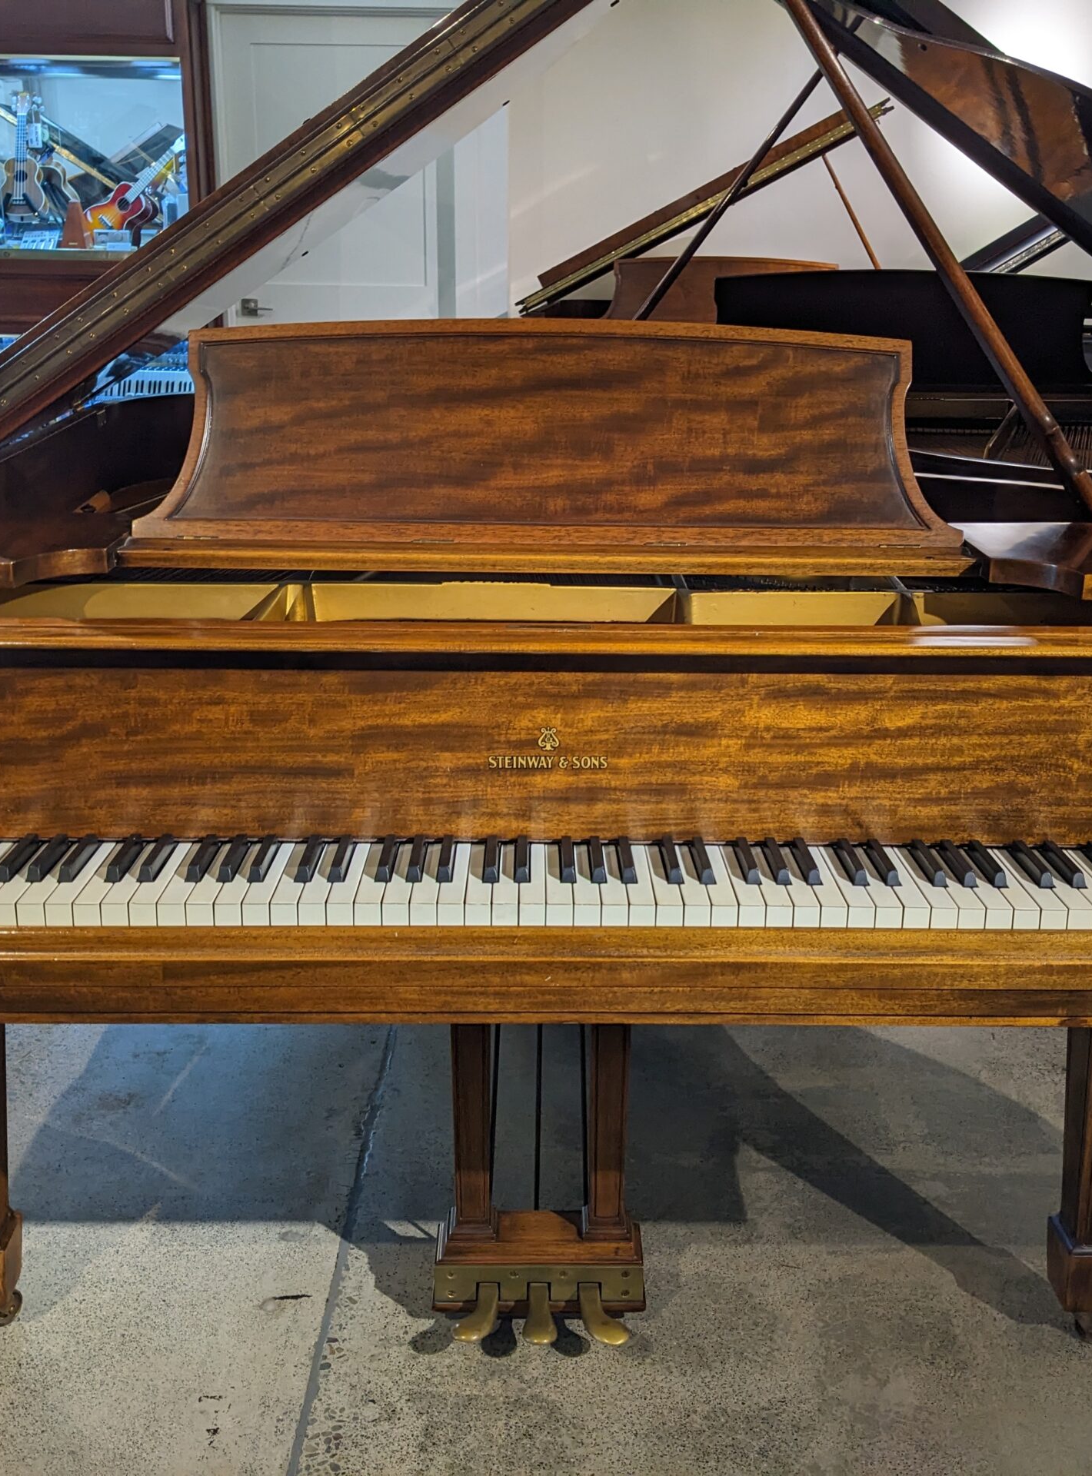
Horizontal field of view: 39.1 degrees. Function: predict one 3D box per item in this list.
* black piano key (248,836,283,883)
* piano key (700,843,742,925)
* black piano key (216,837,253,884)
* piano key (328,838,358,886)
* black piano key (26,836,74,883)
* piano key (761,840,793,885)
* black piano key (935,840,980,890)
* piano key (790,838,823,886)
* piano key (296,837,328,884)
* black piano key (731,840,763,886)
[{"bbox_3d":[-0.255,0.108,1.390,0.013,0.013,0.094,0,16,-1],"label":"black piano key"},{"bbox_3d":[0.151,0.132,1.384,0.023,0.021,0.149,0,16,-1],"label":"piano key"},{"bbox_3d":[-0.281,0.108,1.389,0.013,0.013,0.094,0,16,-1],"label":"black piano key"},{"bbox_3d":[-0.185,0.108,1.393,0.013,0.013,0.091,0,16,-1],"label":"piano key"},{"bbox_3d":[-0.448,0.107,1.385,0.013,0.013,0.094,0,16,-1],"label":"black piano key"},{"bbox_3d":[0.211,0.112,1.400,0.013,0.013,0.094,0,16,-1],"label":"piano key"},{"bbox_3d":[0.375,0.113,1.401,0.013,0.013,0.092,0,16,-1],"label":"black piano key"},{"bbox_3d":[0.237,0.112,1.401,0.013,0.013,0.094,0,16,-1],"label":"piano key"},{"bbox_3d":[-0.214,0.108,1.391,0.013,0.013,0.091,0,16,-1],"label":"piano key"},{"bbox_3d":[0.184,0.112,1.400,0.013,0.013,0.094,0,16,-1],"label":"black piano key"}]

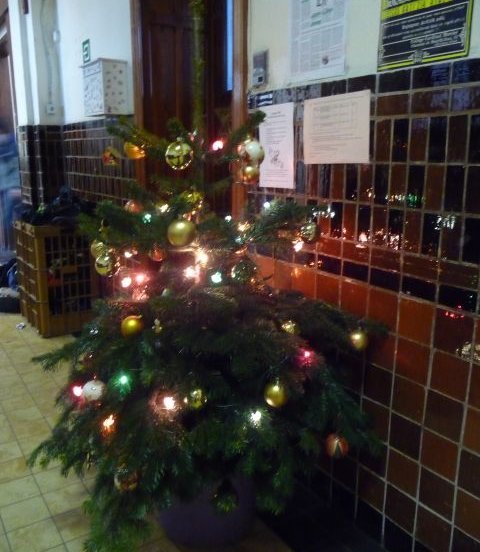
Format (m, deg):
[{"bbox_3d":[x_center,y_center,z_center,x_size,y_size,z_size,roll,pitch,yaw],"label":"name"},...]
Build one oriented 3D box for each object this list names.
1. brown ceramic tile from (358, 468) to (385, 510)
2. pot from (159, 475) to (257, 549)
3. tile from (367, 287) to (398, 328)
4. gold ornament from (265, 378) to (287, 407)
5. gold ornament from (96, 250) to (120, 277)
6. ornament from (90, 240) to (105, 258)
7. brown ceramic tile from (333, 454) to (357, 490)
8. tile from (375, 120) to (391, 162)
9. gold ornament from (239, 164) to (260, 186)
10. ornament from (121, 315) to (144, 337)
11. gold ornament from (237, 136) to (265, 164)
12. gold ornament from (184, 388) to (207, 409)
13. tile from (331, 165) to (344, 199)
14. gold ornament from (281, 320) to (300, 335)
[{"bbox_3d":[0.449,0.723,1.764,0.012,0.123,0.118,-10,17,-33],"label":"brown ceramic tile"},{"bbox_3d":[-0.117,0.726,1.859,0.380,0.320,0.380,0,14,0],"label":"pot"},{"bbox_3d":[0.438,0.103,1.581,0.010,0.121,0.119,-9,16,-31],"label":"tile"},{"bbox_3d":[0.096,0.311,1.365,0.062,0.076,0.062,1,13,4],"label":"gold ornament"},{"bbox_3d":[-0.417,-0.038,1.630,0.079,0.086,0.079,-4,14,-14],"label":"gold ornament"},{"bbox_3d":[-0.447,-0.083,1.630,0.054,0.056,0.054,0,13,0],"label":"ornament"},{"bbox_3d":[0.381,0.700,1.862,0.012,0.123,0.118,-10,17,-33],"label":"brown ceramic tile"},{"bbox_3d":[0.418,-0.389,1.489,0.010,0.122,0.058,-9,16,-31],"label":"tile"},{"bbox_3d":[0.028,-0.295,1.500,0.058,0.063,0.058,-1,14,-5],"label":"gold ornament"},{"bbox_3d":[-0.297,0.138,1.430,0.062,0.064,0.062,0,13,0],"label":"ornament"},{"bbox_3d":[0.032,-0.365,1.520,0.079,0.081,0.079,0,14,1],"label":"gold ornament"},{"bbox_3d":[-0.117,0.328,1.390,0.053,0.057,0.053,-1,14,-5],"label":"gold ornament"},{"bbox_3d":[0.319,-0.303,1.666,0.010,0.120,0.058,-8,15,-31],"label":"tile"},{"bbox_3d":[0.150,0.153,1.540,0.058,0.055,0.058,0,13,0],"label":"gold ornament"}]

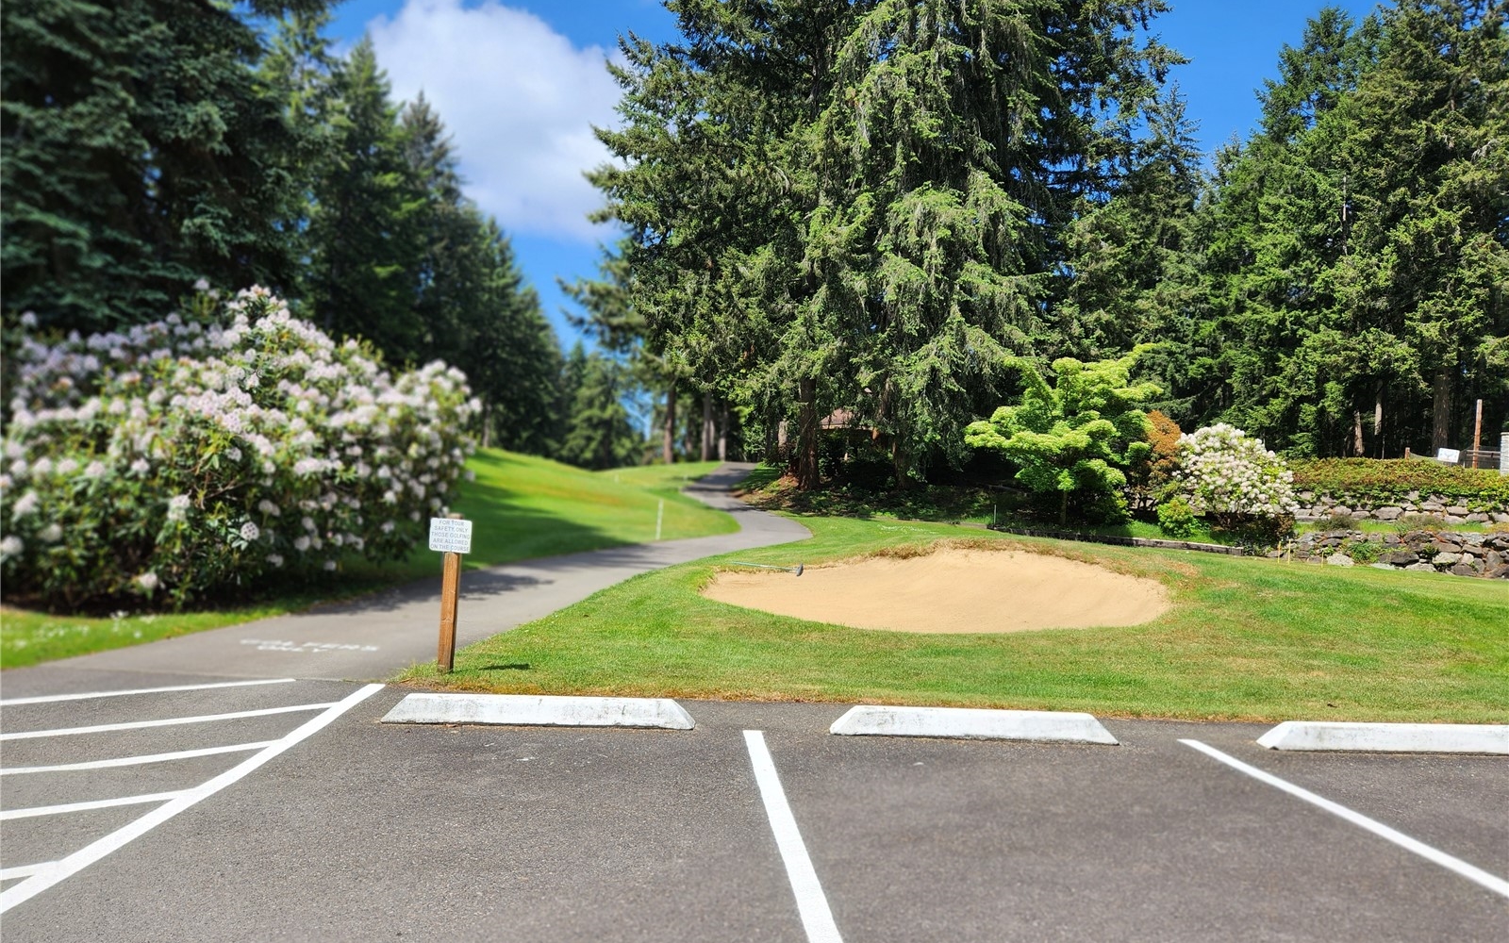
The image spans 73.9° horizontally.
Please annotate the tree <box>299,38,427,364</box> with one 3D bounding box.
[{"bbox_3d":[-19.488,-11.199,50.000,6.819,20.811,6.600,4,-2,-22],"label":"tree"}]

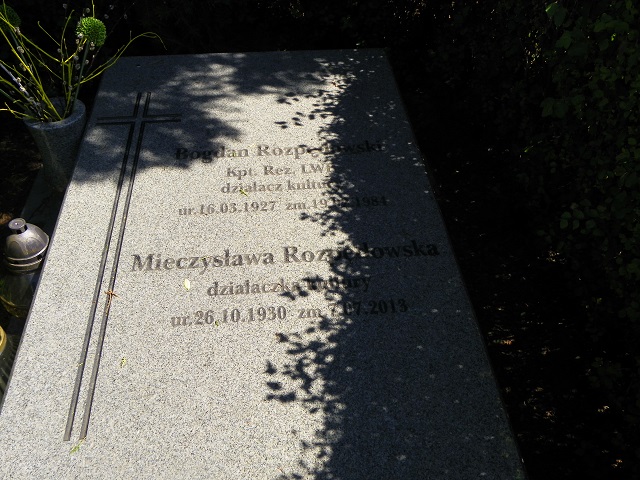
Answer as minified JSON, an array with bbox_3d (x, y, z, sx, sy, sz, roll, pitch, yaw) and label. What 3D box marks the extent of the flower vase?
[{"bbox_3d":[-0.774,-0.283,1.782,0.173,0.235,0.173,-1,45,-7],"label":"flower vase"}]

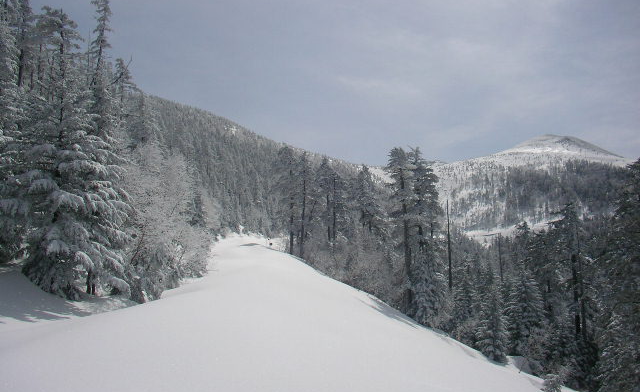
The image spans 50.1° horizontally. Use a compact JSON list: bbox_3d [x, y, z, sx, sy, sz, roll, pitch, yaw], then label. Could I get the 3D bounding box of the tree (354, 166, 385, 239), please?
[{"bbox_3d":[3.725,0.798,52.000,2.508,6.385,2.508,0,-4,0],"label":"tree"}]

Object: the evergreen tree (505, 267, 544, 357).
[{"bbox_3d":[9.589,5.449,32.000,1.918,4.397,1.918,0,-4,0],"label":"evergreen tree"}]

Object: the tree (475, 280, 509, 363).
[{"bbox_3d":[7.060,5.116,28.000,1.310,3.479,1.310,0,-4,0],"label":"tree"}]

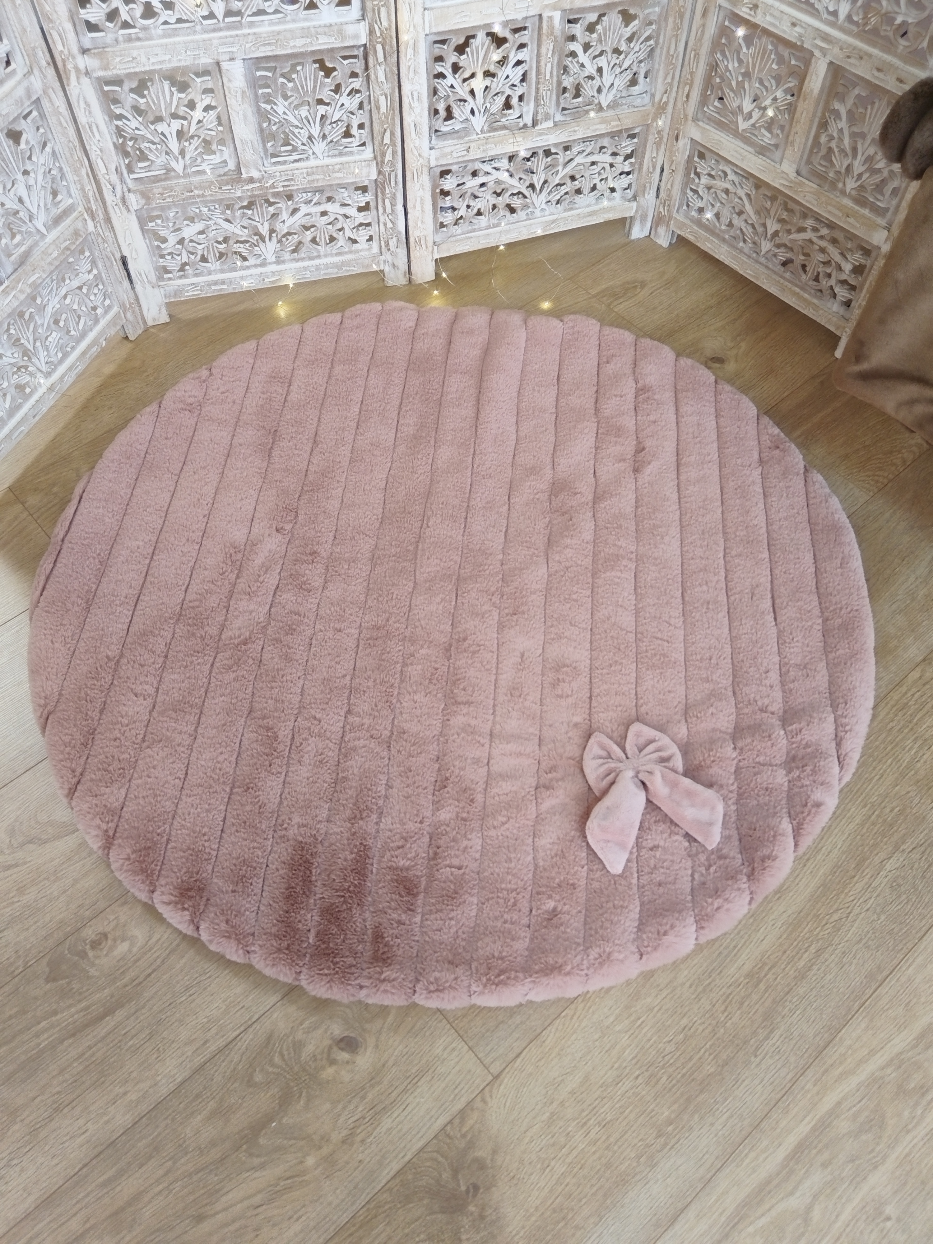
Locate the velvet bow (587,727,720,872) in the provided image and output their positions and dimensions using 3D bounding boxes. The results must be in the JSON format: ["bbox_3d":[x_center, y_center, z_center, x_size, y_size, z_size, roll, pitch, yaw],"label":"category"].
[{"bbox_3d":[0.187,0.175,0.970,0.148,0.028,0.155,-11,58,-7],"label":"velvet bow"}]

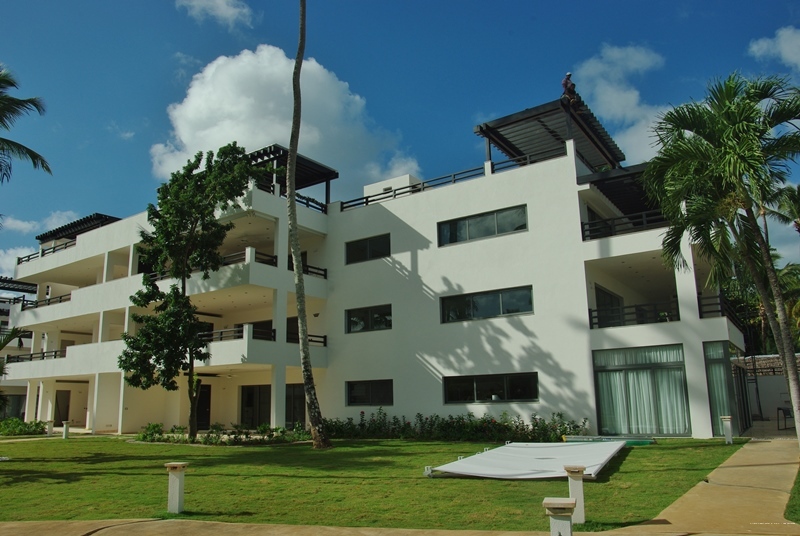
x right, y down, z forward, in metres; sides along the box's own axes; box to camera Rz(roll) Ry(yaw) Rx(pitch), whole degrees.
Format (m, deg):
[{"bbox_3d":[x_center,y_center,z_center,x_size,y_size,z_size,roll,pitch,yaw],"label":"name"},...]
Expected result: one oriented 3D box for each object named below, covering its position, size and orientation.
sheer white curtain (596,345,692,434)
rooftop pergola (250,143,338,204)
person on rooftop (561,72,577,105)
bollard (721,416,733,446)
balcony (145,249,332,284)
[{"bbox_3d":[7.921,4.061,18.236,2.750,2.750,0.150,-10,-16,32],"label":"sheer white curtain"},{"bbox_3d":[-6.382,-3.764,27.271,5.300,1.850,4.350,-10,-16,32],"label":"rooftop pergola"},{"bbox_3d":[6.329,-6.743,20.900,0.500,1.100,0.500,-10,-16,32],"label":"person on rooftop"},{"bbox_3d":[9.176,4.555,15.606,0.270,0.750,0.270,-10,-16,32],"label":"bollard"},{"bbox_3d":[-8.287,0.927,27.752,8.250,1.570,4.800,-10,-15,34],"label":"balcony"}]

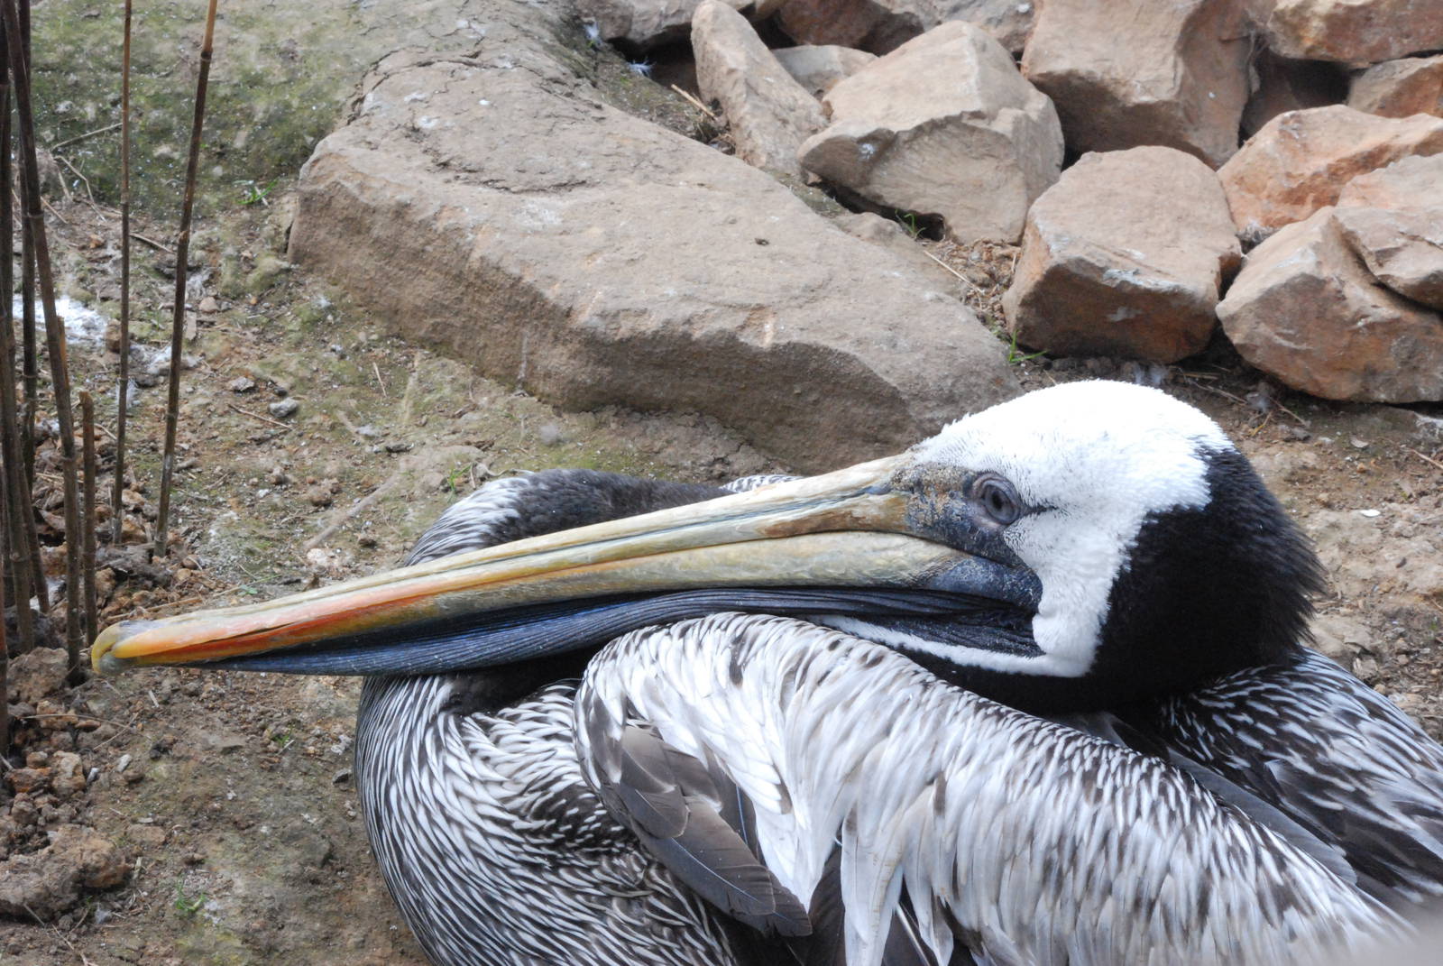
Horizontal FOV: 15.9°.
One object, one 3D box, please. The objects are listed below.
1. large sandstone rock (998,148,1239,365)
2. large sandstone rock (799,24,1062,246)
[{"bbox_3d":[0.228,-0.130,2.950,0.128,0.085,0.120,-3,30,-4],"label":"large sandstone rock"},{"bbox_3d":[0.124,-0.208,3.090,0.145,0.100,0.115,-4,30,-7],"label":"large sandstone rock"}]

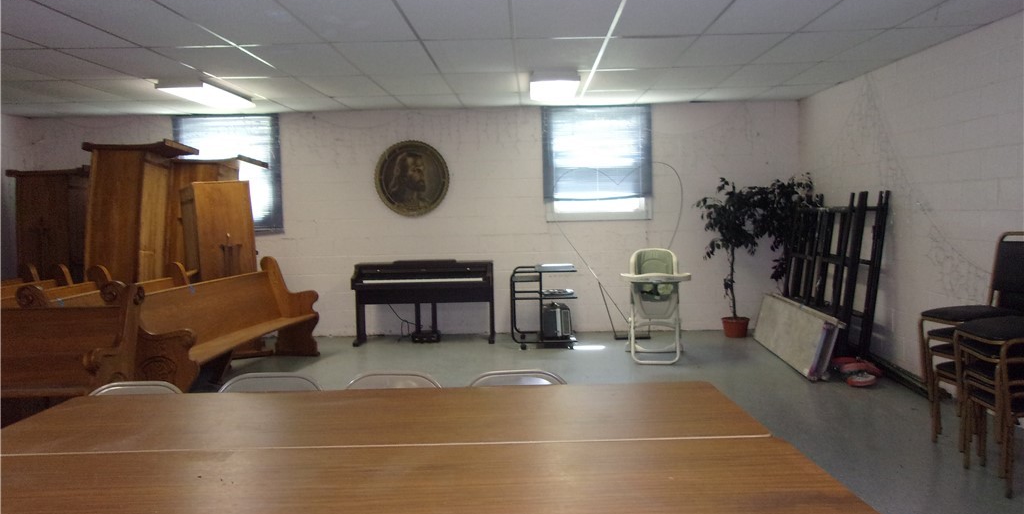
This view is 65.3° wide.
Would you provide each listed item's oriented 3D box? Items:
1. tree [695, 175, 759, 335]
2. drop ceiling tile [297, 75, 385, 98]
[{"bbox_3d":[2.233,-0.001,8.271,0.657,1.639,0.620,-1,3,2],"label":"tree"},{"bbox_3d":[-1.460,-1.513,7.075,0.605,0.025,1.212,-1,3,2],"label":"drop ceiling tile"}]

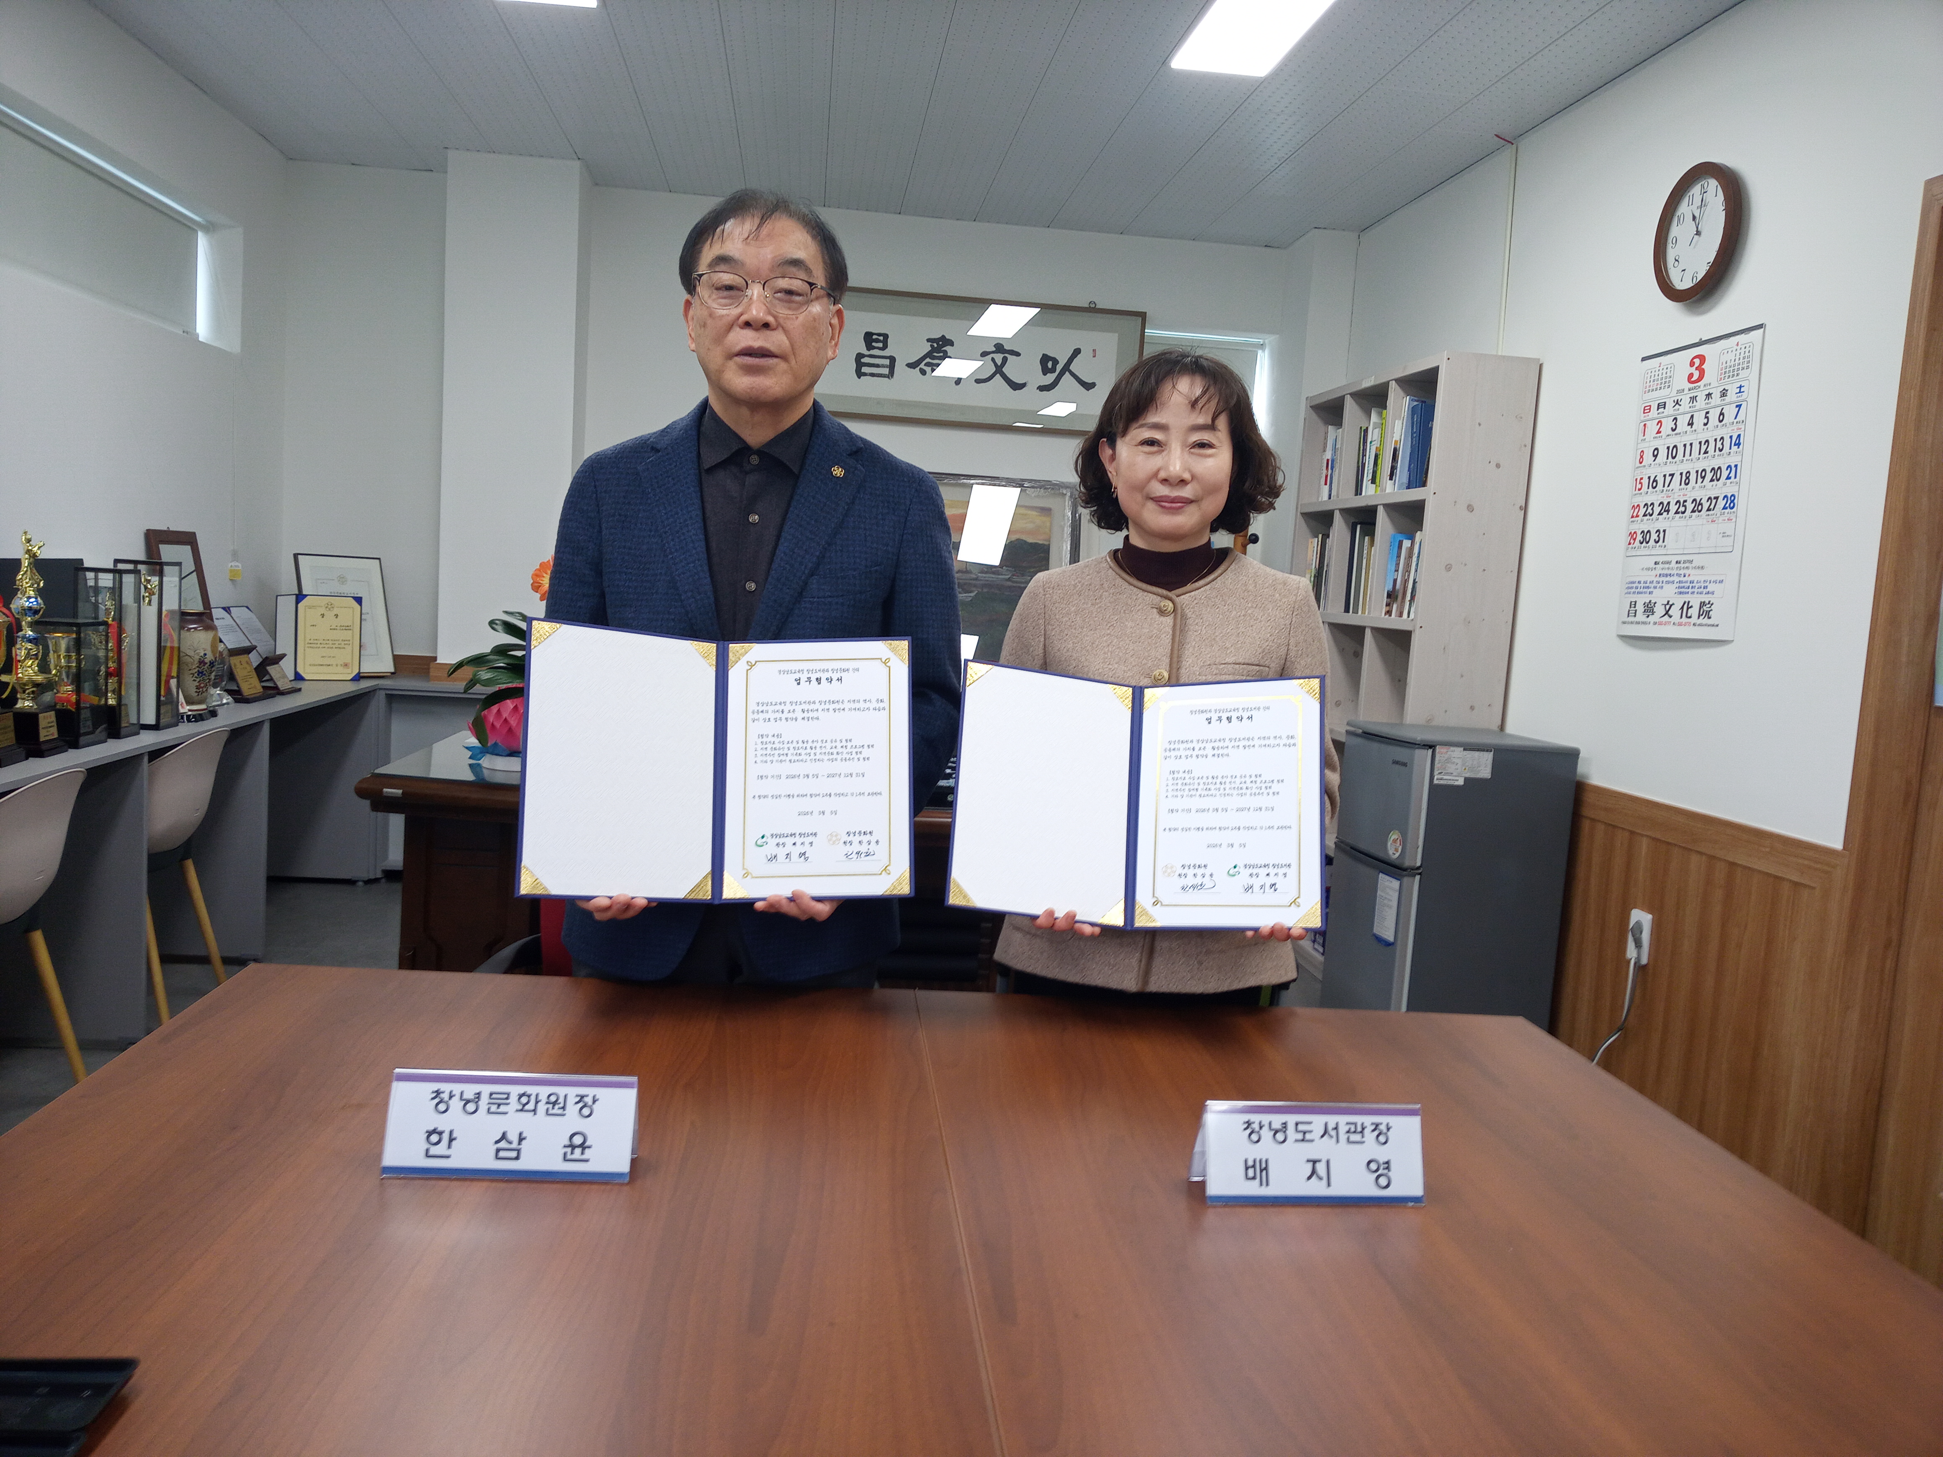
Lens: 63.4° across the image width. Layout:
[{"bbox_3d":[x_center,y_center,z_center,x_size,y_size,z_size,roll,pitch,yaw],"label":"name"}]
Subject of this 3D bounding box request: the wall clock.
[{"bbox_3d":[1.756,-1.203,3.819,0.040,0.330,0.330,3,5,-6],"label":"wall clock"}]

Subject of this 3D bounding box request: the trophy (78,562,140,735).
[{"bbox_3d":[-2.147,-0.188,3.908,0.108,0.416,0.108,3,5,-6],"label":"trophy"}]

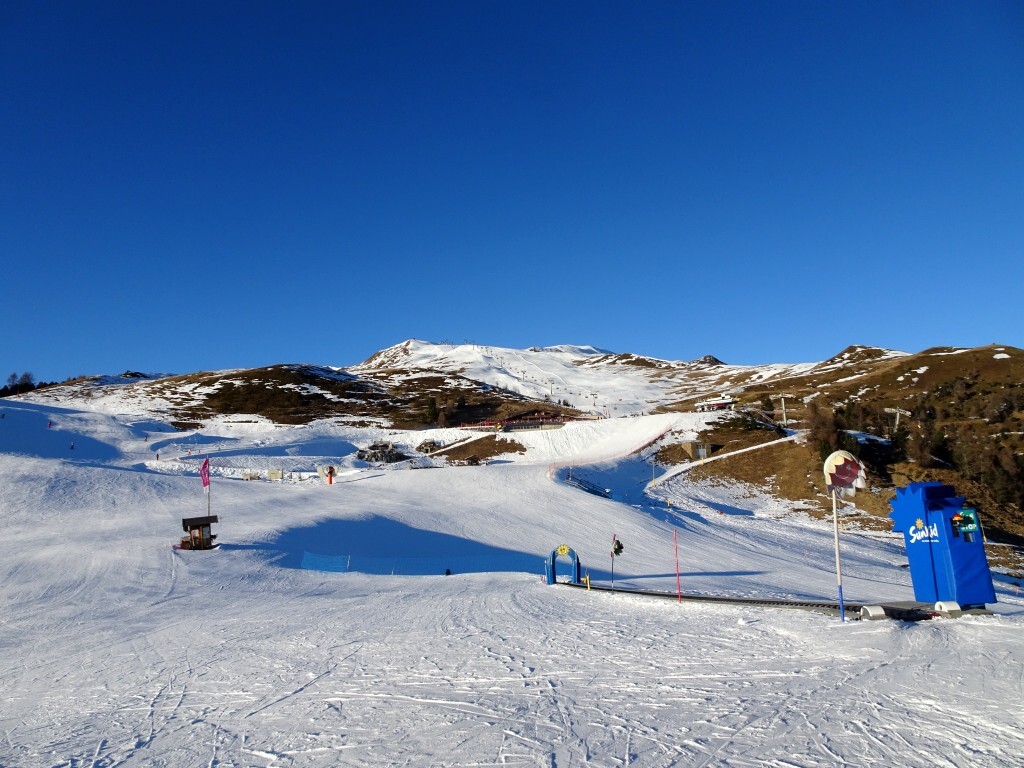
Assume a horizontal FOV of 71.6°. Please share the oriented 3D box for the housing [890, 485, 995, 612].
[{"bbox_3d":[7.000,2.602,11.667,0.700,1.936,1.243,0,-13,-7],"label":"housing"}]

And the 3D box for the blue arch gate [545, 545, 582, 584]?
[{"bbox_3d":[2.967,10.499,41.300,1.800,2.300,1.300,0,-10,-8],"label":"blue arch gate"}]

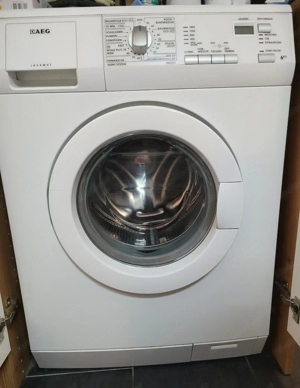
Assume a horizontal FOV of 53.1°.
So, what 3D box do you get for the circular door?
[{"bbox_3d":[-0.005,0.022,0.643,0.415,0.415,0.060,-2,15,-3],"label":"circular door"}]

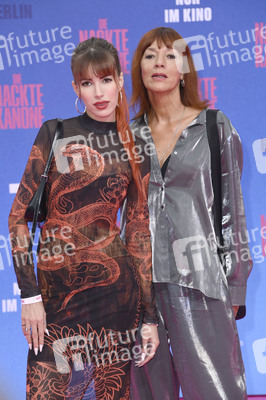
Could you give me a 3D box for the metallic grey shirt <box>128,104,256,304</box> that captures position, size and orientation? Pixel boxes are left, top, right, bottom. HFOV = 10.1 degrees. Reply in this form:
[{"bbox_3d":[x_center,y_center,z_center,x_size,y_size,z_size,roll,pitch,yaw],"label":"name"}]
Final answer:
[{"bbox_3d":[0.156,0.020,4.620,0.480,0.590,0.280,2,4,24],"label":"metallic grey shirt"}]

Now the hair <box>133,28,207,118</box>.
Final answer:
[{"bbox_3d":[0.113,-0.393,4.620,0.235,0.275,0.235,0,0,12],"label":"hair"}]

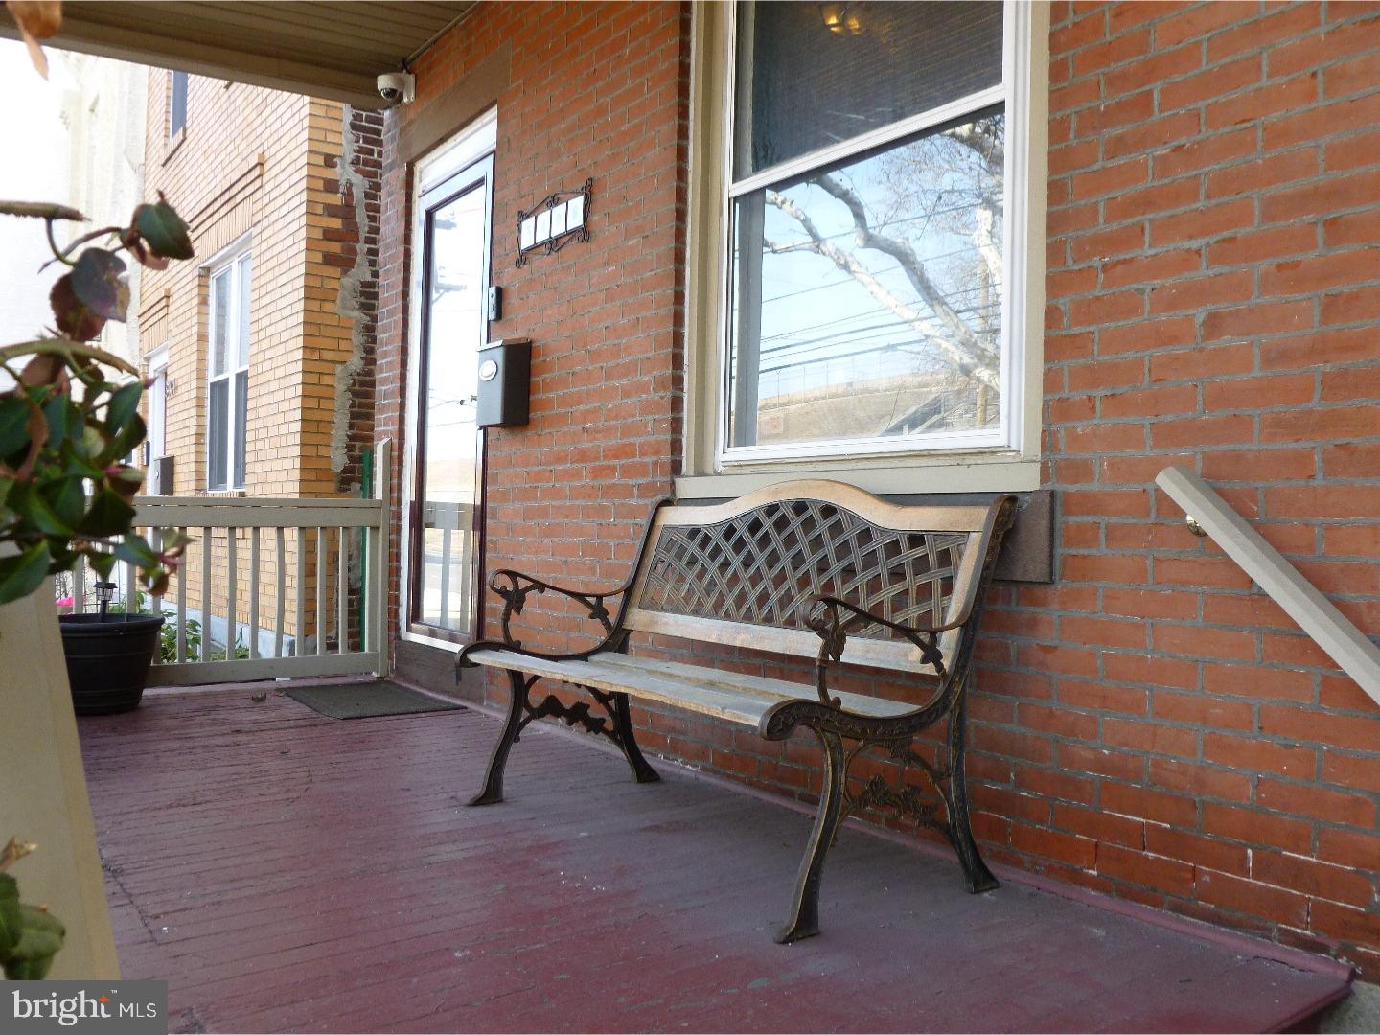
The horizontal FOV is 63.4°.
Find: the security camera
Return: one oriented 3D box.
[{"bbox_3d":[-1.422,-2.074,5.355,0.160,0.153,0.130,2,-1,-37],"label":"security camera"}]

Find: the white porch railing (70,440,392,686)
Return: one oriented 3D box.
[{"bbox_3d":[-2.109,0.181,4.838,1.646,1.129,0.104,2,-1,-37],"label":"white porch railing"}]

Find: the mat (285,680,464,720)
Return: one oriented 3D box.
[{"bbox_3d":[-1.345,0.754,4.699,0.495,0.011,0.872,2,-1,-37],"label":"mat"}]

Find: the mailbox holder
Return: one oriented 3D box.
[{"bbox_3d":[-0.741,-0.527,4.413,0.123,0.335,0.242,2,-1,-37],"label":"mailbox holder"}]

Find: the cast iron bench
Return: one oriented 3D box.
[{"bbox_3d":[0.030,0.334,2.662,0.704,0.872,1.255,2,-1,-37],"label":"cast iron bench"}]

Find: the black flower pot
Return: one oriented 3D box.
[{"bbox_3d":[-2.283,0.561,4.284,0.469,0.350,0.469,2,-1,-37],"label":"black flower pot"}]

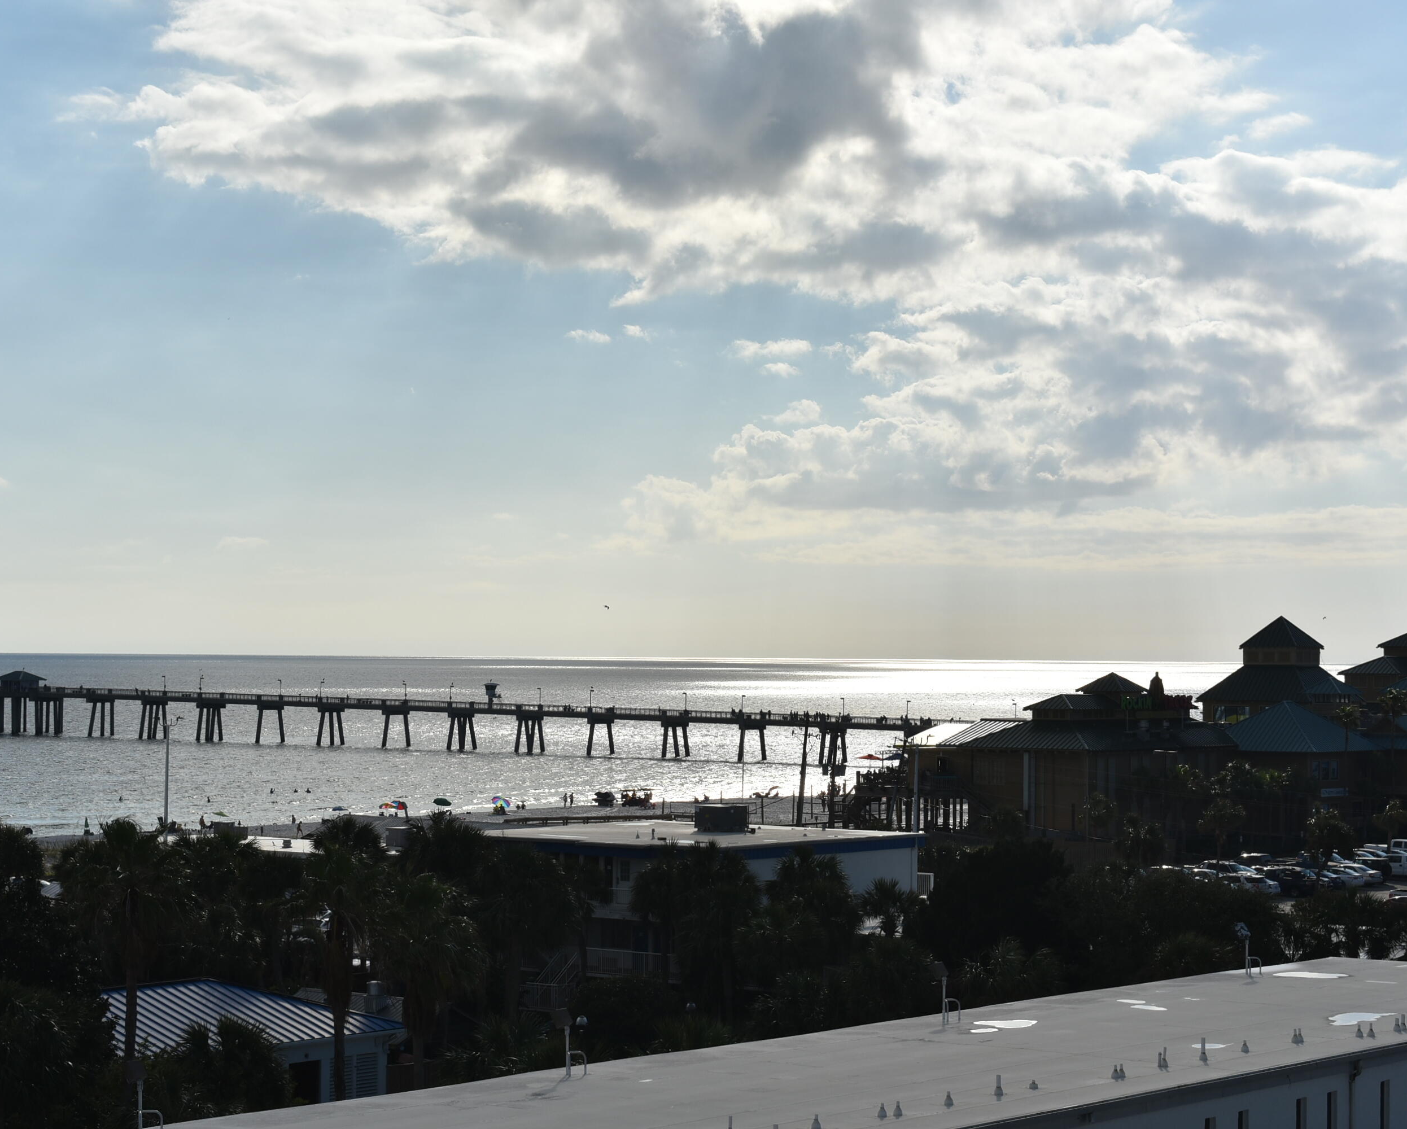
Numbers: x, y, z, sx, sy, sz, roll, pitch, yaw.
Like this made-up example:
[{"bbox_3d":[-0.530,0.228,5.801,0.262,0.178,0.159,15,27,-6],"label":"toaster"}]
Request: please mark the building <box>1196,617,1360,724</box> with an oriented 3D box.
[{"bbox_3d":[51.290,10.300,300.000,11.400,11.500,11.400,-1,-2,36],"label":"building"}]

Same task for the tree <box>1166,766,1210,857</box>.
[{"bbox_3d":[38.937,19.839,271.904,3.400,7.520,3.400,0,-1,8],"label":"tree"}]

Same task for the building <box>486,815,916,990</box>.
[{"bbox_3d":[0.140,16.350,155.500,12.600,7.900,17.100,-1,-2,38],"label":"building"}]

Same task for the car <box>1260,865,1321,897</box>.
[{"bbox_3d":[39.212,21.601,230.116,4.800,1.870,1.920,-1,-2,34],"label":"car"}]

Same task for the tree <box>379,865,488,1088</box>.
[{"bbox_3d":[-8.990,14.490,111.000,3.600,8.950,3.600,0,-1,0],"label":"tree"}]

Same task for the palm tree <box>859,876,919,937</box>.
[{"bbox_3d":[7.572,16.312,138.911,2.600,6.970,2.600,0,-1,3],"label":"palm tree"}]

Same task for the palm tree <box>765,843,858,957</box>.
[{"bbox_3d":[4.480,15.710,139.000,3.800,8.400,3.800,0,-1,0],"label":"palm tree"}]

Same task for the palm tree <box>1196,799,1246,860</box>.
[{"bbox_3d":[36.500,19.590,239.000,3.400,6.050,3.400,0,-1,0],"label":"palm tree"}]

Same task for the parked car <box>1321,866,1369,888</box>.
[{"bbox_3d":[44.400,21.920,237.600,4.600,1.460,1.820,-1,-2,36],"label":"parked car"}]

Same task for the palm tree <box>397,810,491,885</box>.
[{"bbox_3d":[-10.200,14.905,133.000,3.700,10.445,3.700,0,-1,0],"label":"palm tree"}]

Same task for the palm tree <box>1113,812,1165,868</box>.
[{"bbox_3d":[32.233,20.643,249.940,3.300,4.700,3.300,0,-1,7],"label":"palm tree"}]

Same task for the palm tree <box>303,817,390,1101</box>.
[{"bbox_3d":[-11.824,14.018,112.000,3.300,11.116,3.300,0,-1,0],"label":"palm tree"}]

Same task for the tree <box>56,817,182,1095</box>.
[{"bbox_3d":[-19.342,13.943,112.000,4.100,11.141,4.100,0,-1,0],"label":"tree"}]

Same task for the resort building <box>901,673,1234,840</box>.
[{"bbox_3d":[30.700,16.120,274.000,15.500,14.400,25.000,-1,-2,36],"label":"resort building"}]

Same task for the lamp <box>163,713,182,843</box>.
[{"bbox_3d":[-25.304,13.628,159.835,1.300,12.960,0.500,1,-1,-9],"label":"lamp"}]

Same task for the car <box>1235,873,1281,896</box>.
[{"bbox_3d":[37.050,21.580,229.000,4.600,1.560,1.840,-1,-2,36],"label":"car"}]

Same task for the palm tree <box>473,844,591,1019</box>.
[{"bbox_3d":[-6.906,15.341,133.892,4.400,8.460,4.400,0,-1,-3],"label":"palm tree"}]

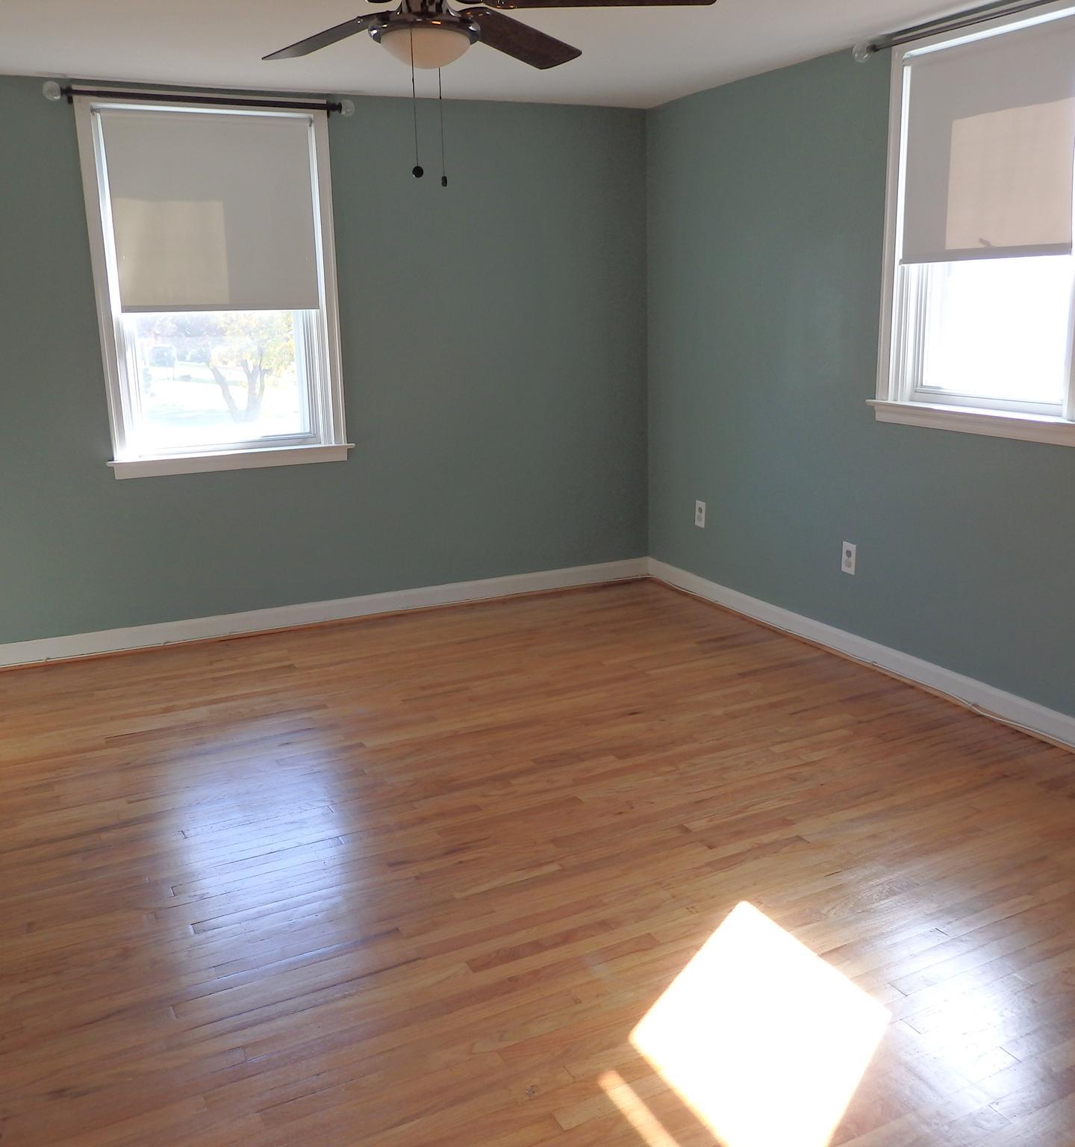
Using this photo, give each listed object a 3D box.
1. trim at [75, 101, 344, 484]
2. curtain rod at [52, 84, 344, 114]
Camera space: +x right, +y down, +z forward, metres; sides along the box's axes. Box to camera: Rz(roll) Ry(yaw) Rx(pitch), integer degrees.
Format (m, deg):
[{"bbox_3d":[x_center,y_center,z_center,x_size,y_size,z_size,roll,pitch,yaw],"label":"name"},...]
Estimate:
[{"bbox_3d":[-1.332,-1.197,4.647,1.004,1.526,0.120,-8,15,-24],"label":"trim"},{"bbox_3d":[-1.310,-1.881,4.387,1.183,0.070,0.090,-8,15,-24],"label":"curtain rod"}]

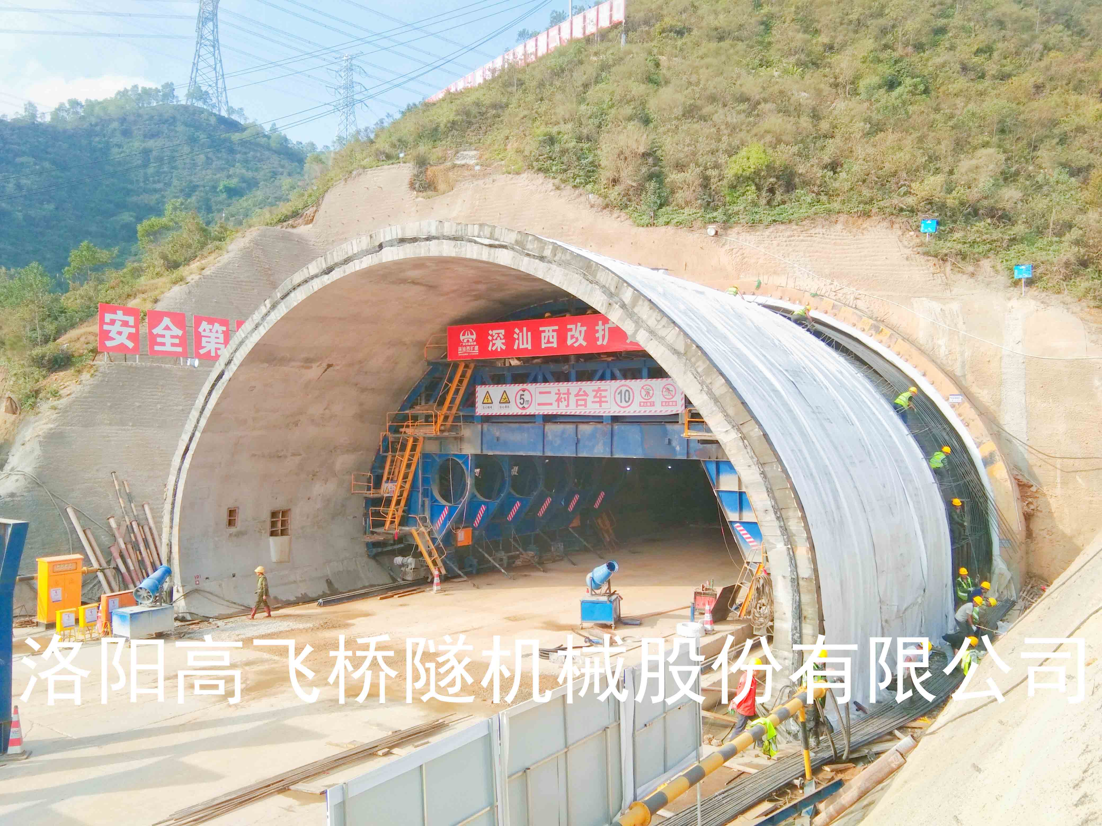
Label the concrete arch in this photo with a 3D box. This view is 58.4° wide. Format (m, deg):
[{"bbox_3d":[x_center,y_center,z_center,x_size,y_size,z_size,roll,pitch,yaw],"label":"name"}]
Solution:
[{"bbox_3d":[-1.043,0.787,29.338,22.500,11.400,9.200,0,-1,37],"label":"concrete arch"}]

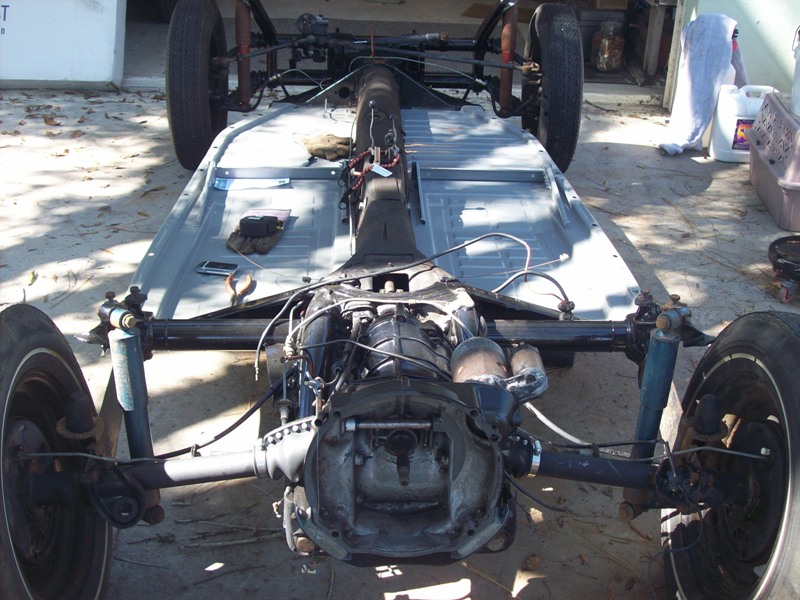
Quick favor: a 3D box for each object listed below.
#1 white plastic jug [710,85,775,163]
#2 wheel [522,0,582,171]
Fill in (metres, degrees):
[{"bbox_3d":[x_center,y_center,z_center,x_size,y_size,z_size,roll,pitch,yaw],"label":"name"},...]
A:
[{"bbox_3d":[1.398,-0.727,4.214,0.252,0.302,0.175,1,28,-2],"label":"white plastic jug"},{"bbox_3d":[0.570,-0.792,3.933,0.165,0.645,0.647,1,28,-2],"label":"wheel"}]

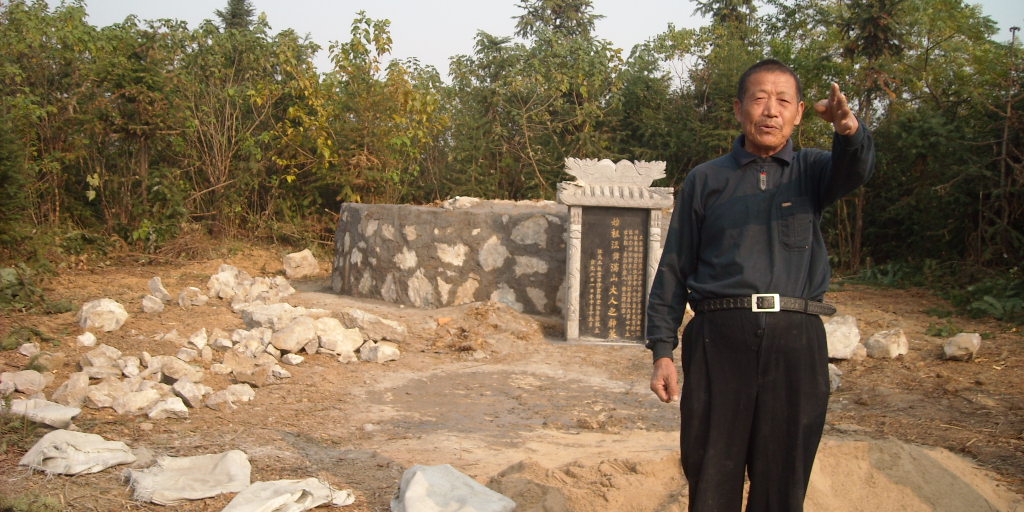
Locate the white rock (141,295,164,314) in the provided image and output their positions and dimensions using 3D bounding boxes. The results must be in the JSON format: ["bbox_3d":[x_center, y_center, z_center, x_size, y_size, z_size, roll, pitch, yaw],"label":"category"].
[{"bbox_3d":[-3.080,0.415,8.872,0.192,0.164,0.151,0,5,-19],"label":"white rock"}]

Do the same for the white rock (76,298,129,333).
[{"bbox_3d":[-3.177,0.454,8.033,0.388,0.262,0.330,-1,6,-22],"label":"white rock"}]

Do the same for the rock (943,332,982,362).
[{"bbox_3d":[3.261,0.662,7.494,0.275,0.202,0.234,3,6,24],"label":"rock"}]

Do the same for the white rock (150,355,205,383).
[{"bbox_3d":[-1.867,0.628,5.784,0.284,0.144,0.184,1,7,0],"label":"white rock"}]

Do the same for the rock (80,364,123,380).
[{"bbox_3d":[-2.353,0.673,5.937,0.221,0.074,0.139,-1,5,-22],"label":"rock"}]

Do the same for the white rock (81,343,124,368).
[{"bbox_3d":[-2.465,0.596,6.220,0.250,0.145,0.200,-2,7,-22],"label":"white rock"}]

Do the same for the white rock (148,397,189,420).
[{"bbox_3d":[-1.703,0.756,5.135,0.182,0.106,0.146,1,7,0],"label":"white rock"}]

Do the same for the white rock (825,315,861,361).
[{"bbox_3d":[2.348,0.585,7.469,0.299,0.306,0.252,3,5,18],"label":"white rock"}]

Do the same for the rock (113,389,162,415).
[{"bbox_3d":[-1.893,0.735,5.237,0.232,0.116,0.174,1,7,0],"label":"rock"}]

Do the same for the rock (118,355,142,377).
[{"bbox_3d":[-2.240,0.648,6.080,0.140,0.110,0.120,-1,7,-20],"label":"rock"}]

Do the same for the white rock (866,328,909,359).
[{"bbox_3d":[2.567,0.596,7.080,0.280,0.190,0.220,3,7,20],"label":"white rock"}]

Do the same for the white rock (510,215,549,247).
[{"bbox_3d":[0.133,-0.194,7.800,0.280,0.240,0.170,2,7,9],"label":"white rock"}]

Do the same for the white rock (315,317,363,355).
[{"bbox_3d":[-1.126,0.516,6.724,0.303,0.238,0.227,1,7,0],"label":"white rock"}]

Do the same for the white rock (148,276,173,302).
[{"bbox_3d":[-2.912,0.278,8.580,0.183,0.213,0.137,1,7,0],"label":"white rock"}]

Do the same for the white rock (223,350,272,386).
[{"bbox_3d":[-1.601,0.672,6.245,0.277,0.216,0.236,0,5,-14],"label":"white rock"}]

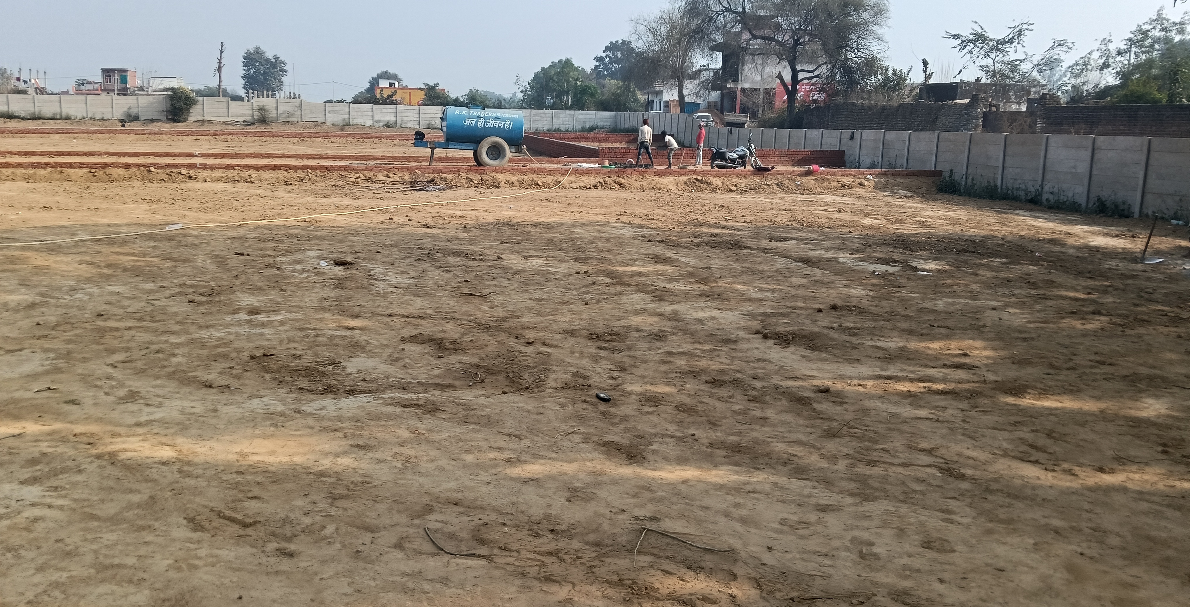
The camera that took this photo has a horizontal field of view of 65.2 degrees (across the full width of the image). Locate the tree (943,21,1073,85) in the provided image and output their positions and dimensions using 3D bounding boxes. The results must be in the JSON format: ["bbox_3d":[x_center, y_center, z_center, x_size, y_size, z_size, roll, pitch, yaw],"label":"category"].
[{"bbox_3d":[19.441,-9.952,44.655,6.000,6.930,5.200,6,12,22],"label":"tree"}]

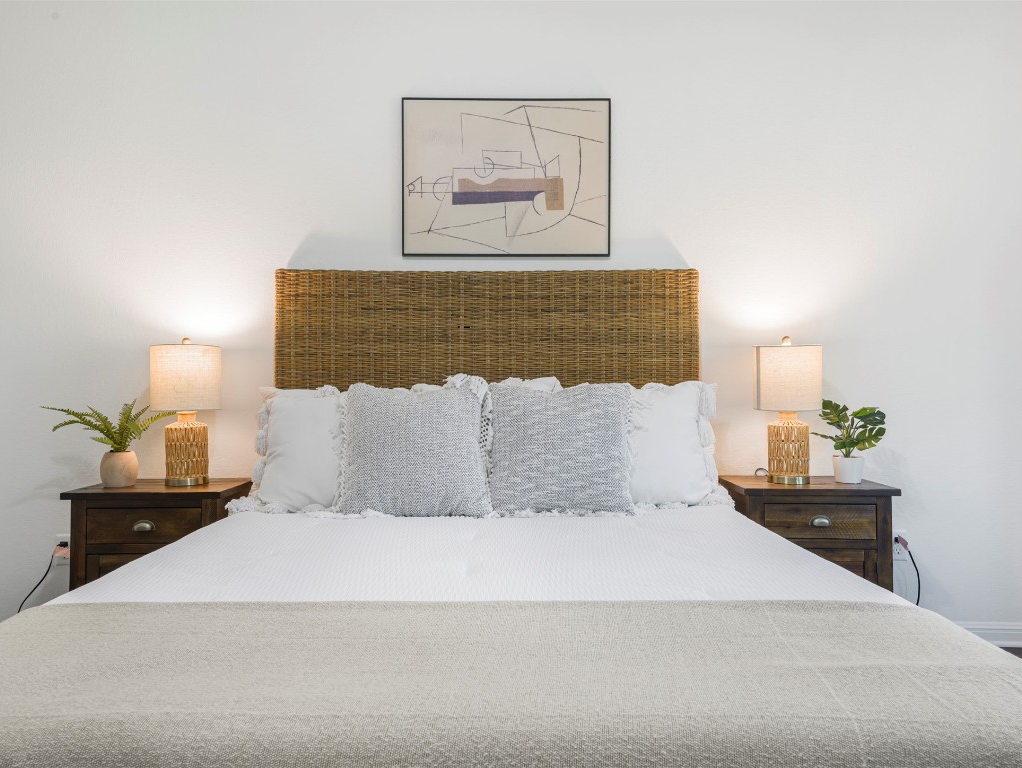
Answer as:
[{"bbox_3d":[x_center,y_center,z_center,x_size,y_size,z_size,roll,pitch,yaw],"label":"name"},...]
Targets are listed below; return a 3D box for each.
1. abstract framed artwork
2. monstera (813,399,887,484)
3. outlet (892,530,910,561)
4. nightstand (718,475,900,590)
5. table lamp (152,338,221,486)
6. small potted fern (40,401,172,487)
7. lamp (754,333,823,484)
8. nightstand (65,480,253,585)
[{"bbox_3d":[-0.016,-0.808,3.010,0.812,0.616,0.027,0,0,-1],"label":"abstract framed artwork"},{"bbox_3d":[1.232,0.208,2.787,0.273,0.307,0.230,0,-1,-1],"label":"monstera"},{"bbox_3d":[1.530,0.640,3.031,0.072,0.118,0.010,0,-1,-1],"label":"outlet"},{"bbox_3d":[1.050,0.699,2.790,0.525,0.680,0.425,0,-1,-1],"label":"nightstand"},{"bbox_3d":[-1.179,0.097,2.782,0.258,0.528,0.258,0,-1,-1],"label":"table lamp"},{"bbox_3d":[-1.405,0.206,2.677,0.460,0.308,0.340,0,-1,-1],"label":"small potted fern"},{"bbox_3d":[1.012,0.094,2.805,0.254,0.535,0.254,0,-1,-1],"label":"lamp"},{"bbox_3d":[-1.226,0.700,2.746,0.520,0.678,0.430,0,-1,-1],"label":"nightstand"}]

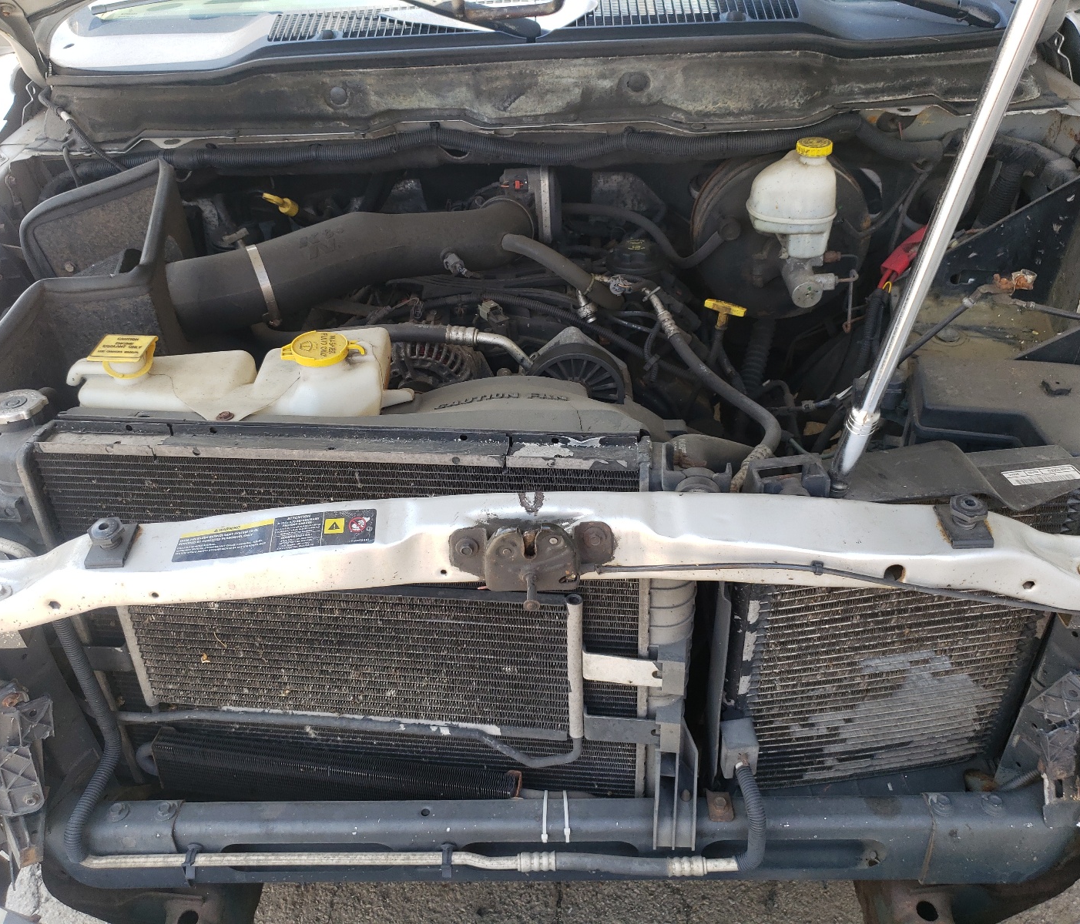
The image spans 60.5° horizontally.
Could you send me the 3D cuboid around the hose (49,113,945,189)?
[{"bbox_3d":[-0.071,-0.518,1.530,1.450,0.085,0.120,-2,33,2],"label":"hose"}]

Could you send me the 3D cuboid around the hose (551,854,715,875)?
[{"bbox_3d":[0.109,0.461,1.060,0.186,0.027,0.024,-1,33,2],"label":"hose"}]

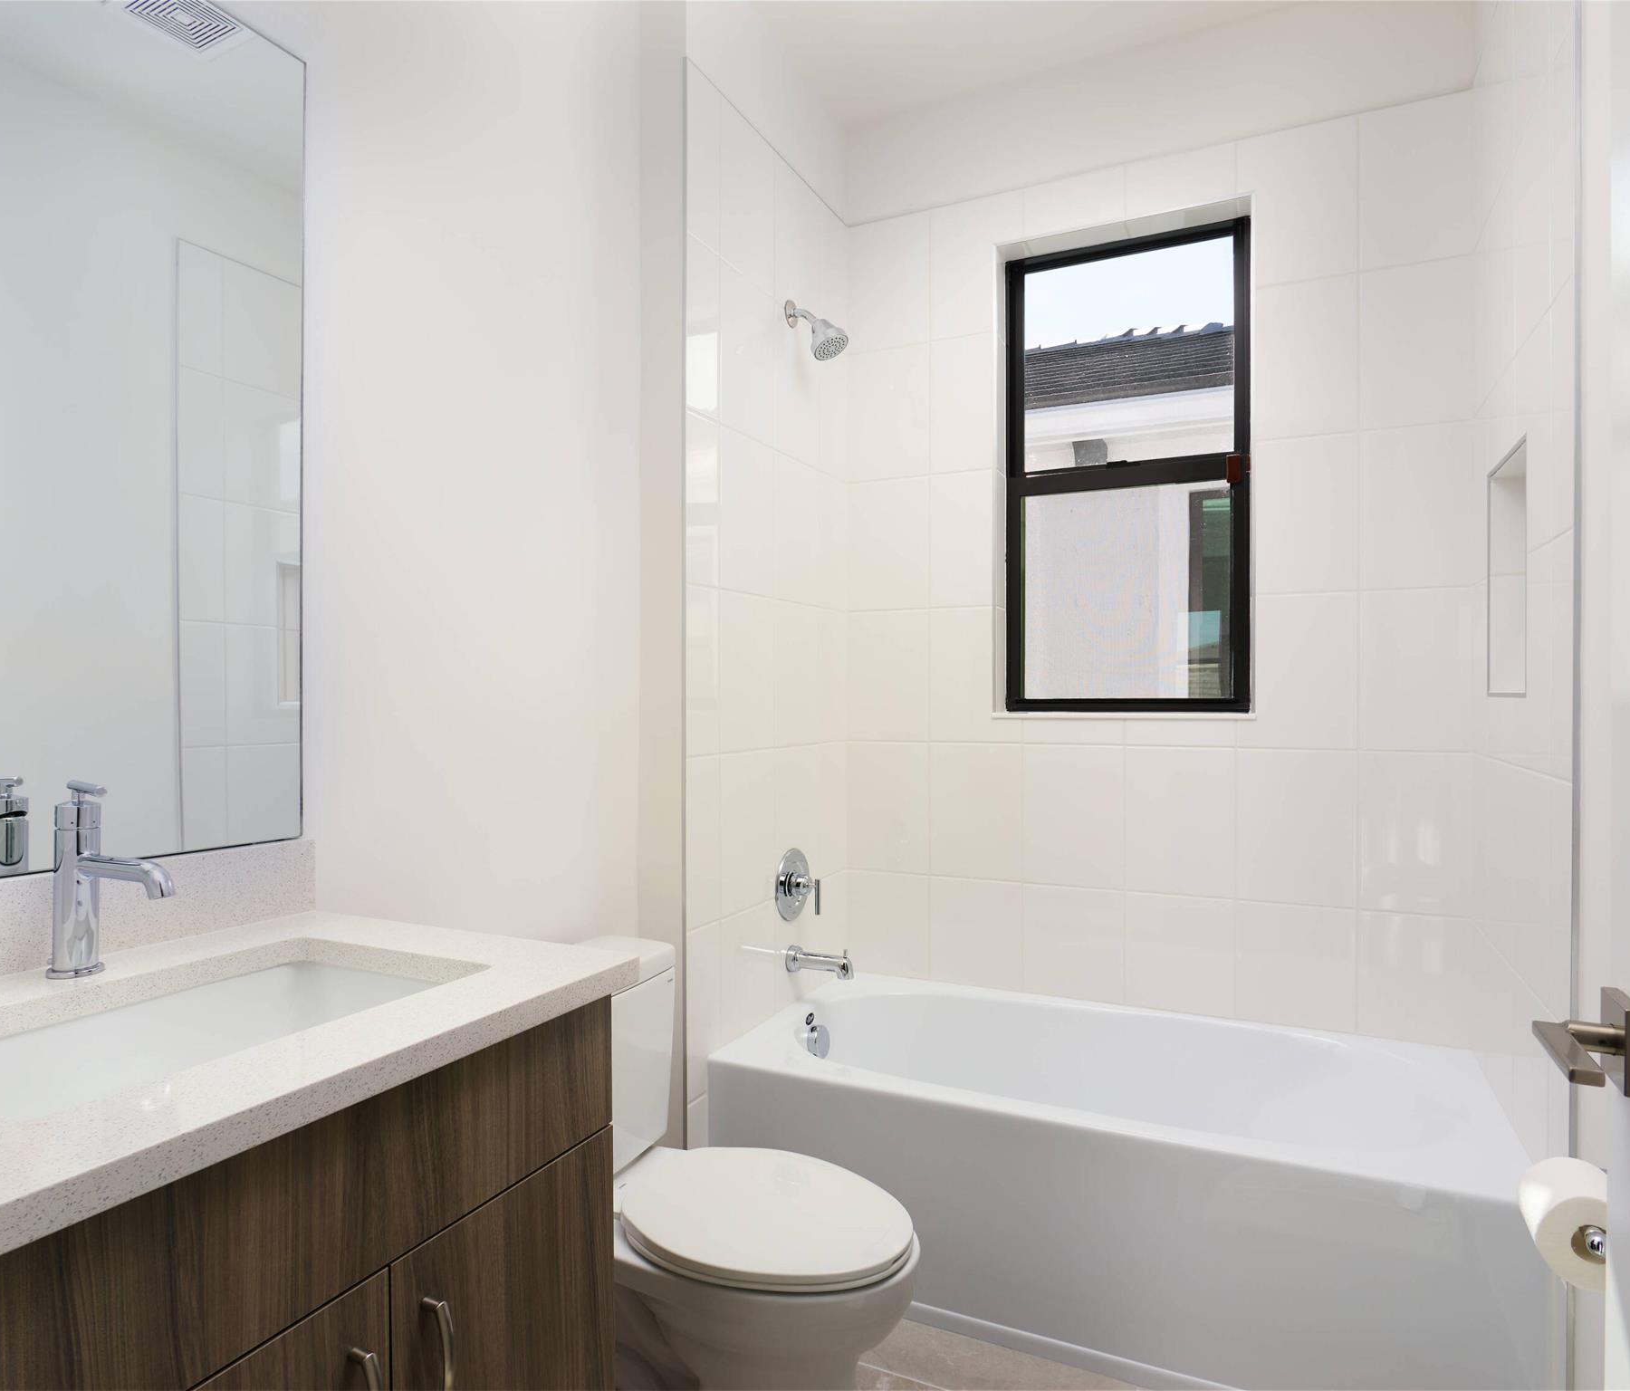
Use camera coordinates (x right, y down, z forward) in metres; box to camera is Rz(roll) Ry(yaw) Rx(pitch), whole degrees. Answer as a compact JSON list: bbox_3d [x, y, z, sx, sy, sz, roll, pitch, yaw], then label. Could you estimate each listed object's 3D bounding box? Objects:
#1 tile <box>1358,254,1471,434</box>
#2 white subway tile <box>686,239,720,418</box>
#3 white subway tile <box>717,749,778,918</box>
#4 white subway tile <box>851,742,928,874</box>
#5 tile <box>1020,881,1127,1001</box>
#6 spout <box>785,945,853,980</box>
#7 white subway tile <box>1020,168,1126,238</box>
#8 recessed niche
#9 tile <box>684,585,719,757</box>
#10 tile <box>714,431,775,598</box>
[{"bbox_3d":[1.326,-0.773,2.130,0.219,0.360,0.010,0,0,25],"label":"tile"},{"bbox_3d":[-0.239,-0.773,2.036,0.010,0.361,0.129,0,0,26],"label":"white subway tile"},{"bbox_3d":[-0.155,0.308,2.216,0.010,0.360,0.259,0,0,25],"label":"white subway tile"},{"bbox_3d":[0.205,0.306,2.674,0.246,0.361,0.010,0,0,26],"label":"white subway tile"},{"bbox_3d":[0.659,0.627,2.459,0.253,0.278,0.010,0,0,26],"label":"tile"},{"bbox_3d":[0.018,0.655,2.369,0.171,0.074,0.066,0,0,26],"label":"spout"},{"bbox_3d":[0.656,-1.247,2.448,0.253,0.134,0.010,0,0,25],"label":"white subway tile"},{"bbox_3d":[1.341,-0.221,1.794,0.090,0.453,0.341,0,0,26],"label":"recessed niche"},{"bbox_3d":[-0.238,-0.052,2.041,0.010,0.360,0.127,0,0,25],"label":"tile"},{"bbox_3d":[-0.156,-0.413,2.211,0.010,0.361,0.256,0,0,26],"label":"tile"}]

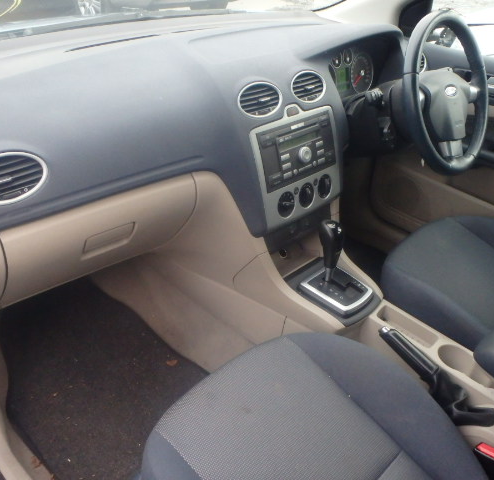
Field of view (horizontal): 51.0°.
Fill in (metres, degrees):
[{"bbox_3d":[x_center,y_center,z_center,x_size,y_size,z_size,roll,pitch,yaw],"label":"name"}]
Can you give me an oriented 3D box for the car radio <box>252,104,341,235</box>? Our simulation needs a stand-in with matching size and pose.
[{"bbox_3d":[0.100,-0.166,1.097,0.258,0.218,0.060,-26,24,-39],"label":"car radio"}]

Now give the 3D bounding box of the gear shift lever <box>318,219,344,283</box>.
[{"bbox_3d":[0.179,0.026,1.118,0.054,0.145,0.046,24,36,39],"label":"gear shift lever"}]

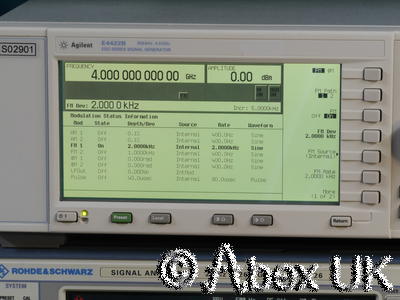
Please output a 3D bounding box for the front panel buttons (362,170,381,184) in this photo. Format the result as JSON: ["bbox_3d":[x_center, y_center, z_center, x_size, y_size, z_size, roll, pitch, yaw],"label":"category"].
[{"bbox_3d":[0.109,0.018,1.356,0.012,0.008,0.004,1,10,5],"label":"front panel buttons"}]

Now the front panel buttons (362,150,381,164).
[{"bbox_3d":[0.108,0.005,1.335,0.011,0.008,0.004,1,10,4],"label":"front panel buttons"}]

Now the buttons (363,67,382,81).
[{"bbox_3d":[0.110,-0.048,1.345,0.012,0.008,0.004,1,10,5],"label":"buttons"}]

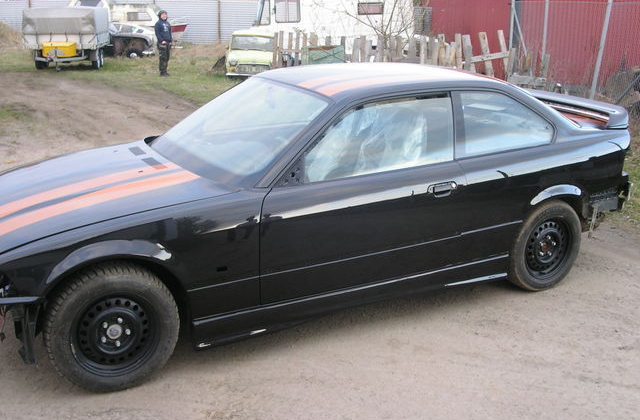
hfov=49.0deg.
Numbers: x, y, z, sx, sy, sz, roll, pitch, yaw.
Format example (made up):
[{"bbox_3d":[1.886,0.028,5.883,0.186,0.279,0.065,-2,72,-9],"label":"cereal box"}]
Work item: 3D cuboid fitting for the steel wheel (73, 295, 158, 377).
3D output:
[{"bbox_3d":[-0.979,0.564,3.292,0.410,0.410,0.180,-10,20,-32],"label":"steel wheel"}]

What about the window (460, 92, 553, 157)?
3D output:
[{"bbox_3d":[1.092,-0.523,4.154,0.720,0.390,0.060,-8,-10,-27],"label":"window"}]

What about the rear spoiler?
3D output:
[{"bbox_3d":[1.670,-0.770,5.216,0.300,0.160,1.320,-8,19,-27],"label":"rear spoiler"}]

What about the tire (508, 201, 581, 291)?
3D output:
[{"bbox_3d":[1.402,0.222,4.538,0.625,0.625,0.205,-8,19,-27],"label":"tire"}]

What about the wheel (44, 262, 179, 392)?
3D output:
[{"bbox_3d":[-0.984,0.561,3.300,0.625,0.625,0.205,-10,20,-32],"label":"wheel"}]

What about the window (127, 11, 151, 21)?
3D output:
[{"bbox_3d":[-7.193,-7.711,28.000,1.000,0.360,0.060,-1,16,-5],"label":"window"}]

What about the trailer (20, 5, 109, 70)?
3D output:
[{"bbox_3d":[-7.488,-5.101,20.727,2.000,1.850,4.200,-2,16,-9],"label":"trailer"}]

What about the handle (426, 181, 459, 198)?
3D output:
[{"bbox_3d":[0.671,-0.113,3.853,0.210,0.090,0.050,-8,19,-27],"label":"handle"}]

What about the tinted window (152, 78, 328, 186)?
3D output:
[{"bbox_3d":[-0.479,-0.503,4.091,0.760,0.130,1.380,-39,30,-14],"label":"tinted window"}]

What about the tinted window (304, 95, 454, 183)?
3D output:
[{"bbox_3d":[0.332,-0.399,3.759,1.070,0.420,0.070,-8,-10,-27],"label":"tinted window"}]

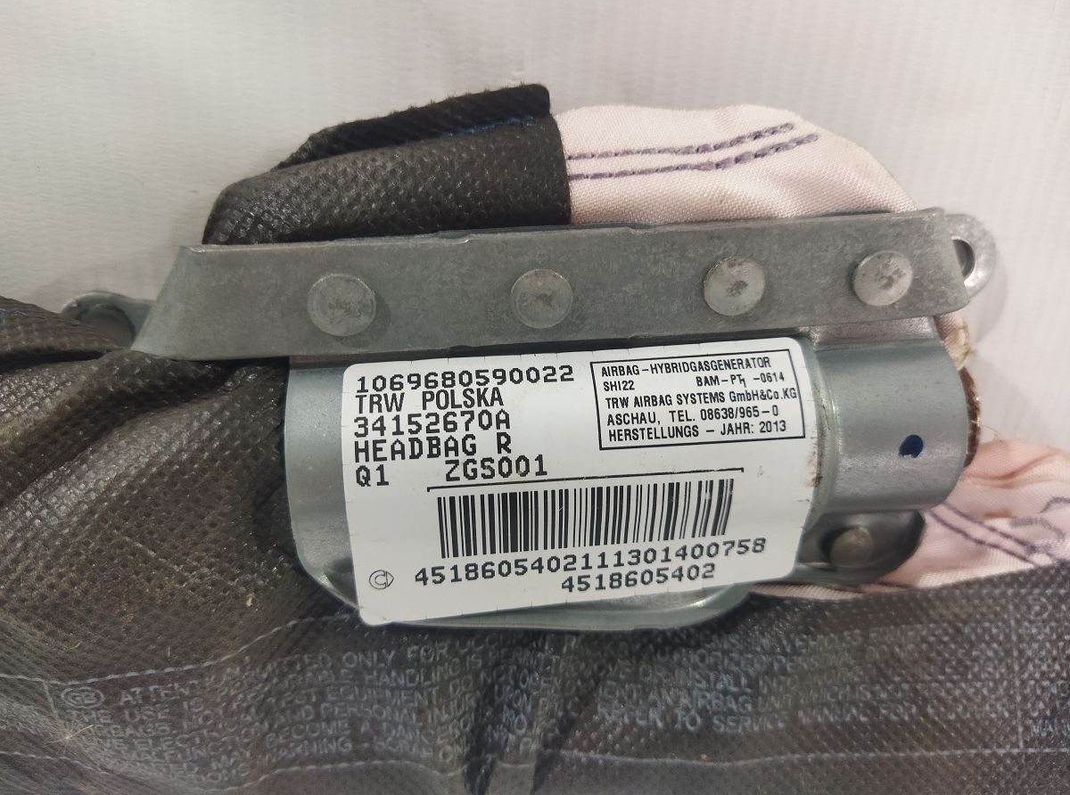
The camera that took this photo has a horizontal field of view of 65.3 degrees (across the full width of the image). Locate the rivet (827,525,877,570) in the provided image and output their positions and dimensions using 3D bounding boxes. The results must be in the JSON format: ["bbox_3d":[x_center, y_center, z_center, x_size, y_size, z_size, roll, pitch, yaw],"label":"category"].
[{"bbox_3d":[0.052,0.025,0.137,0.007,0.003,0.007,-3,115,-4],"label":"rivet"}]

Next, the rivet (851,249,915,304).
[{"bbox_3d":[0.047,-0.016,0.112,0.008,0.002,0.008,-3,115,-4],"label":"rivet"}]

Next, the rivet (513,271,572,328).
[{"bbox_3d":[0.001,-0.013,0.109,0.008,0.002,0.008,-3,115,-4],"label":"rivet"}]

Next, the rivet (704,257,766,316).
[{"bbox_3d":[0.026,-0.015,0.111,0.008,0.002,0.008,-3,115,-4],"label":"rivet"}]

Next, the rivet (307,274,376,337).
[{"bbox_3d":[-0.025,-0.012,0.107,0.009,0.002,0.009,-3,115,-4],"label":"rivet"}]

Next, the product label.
[{"bbox_3d":[0.007,0.012,0.115,0.063,0.010,0.038,-3,100,-5],"label":"product label"}]

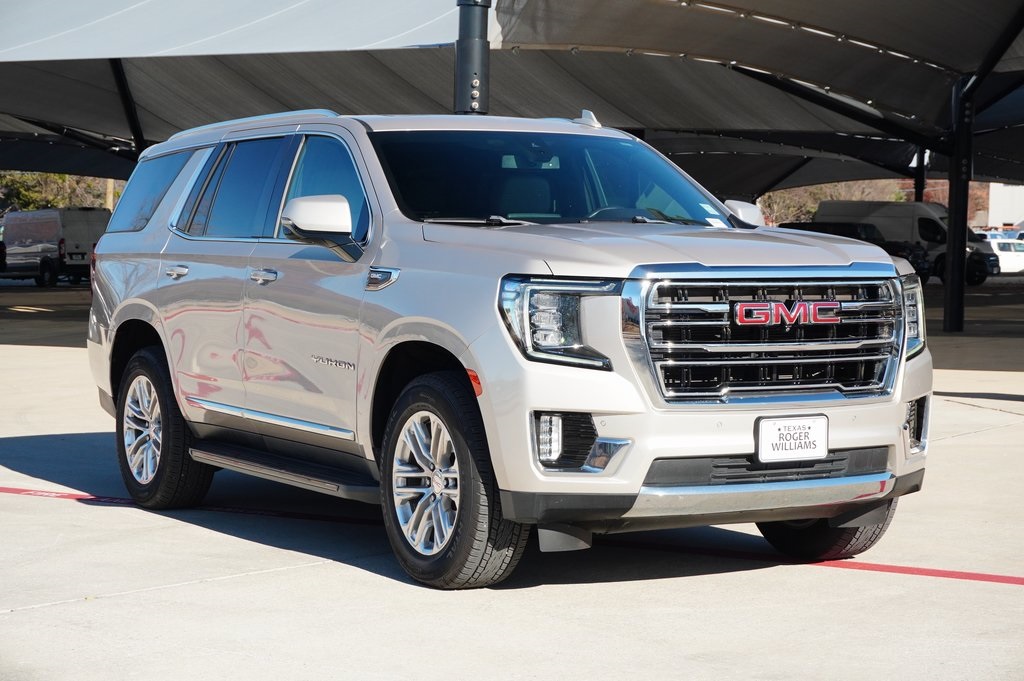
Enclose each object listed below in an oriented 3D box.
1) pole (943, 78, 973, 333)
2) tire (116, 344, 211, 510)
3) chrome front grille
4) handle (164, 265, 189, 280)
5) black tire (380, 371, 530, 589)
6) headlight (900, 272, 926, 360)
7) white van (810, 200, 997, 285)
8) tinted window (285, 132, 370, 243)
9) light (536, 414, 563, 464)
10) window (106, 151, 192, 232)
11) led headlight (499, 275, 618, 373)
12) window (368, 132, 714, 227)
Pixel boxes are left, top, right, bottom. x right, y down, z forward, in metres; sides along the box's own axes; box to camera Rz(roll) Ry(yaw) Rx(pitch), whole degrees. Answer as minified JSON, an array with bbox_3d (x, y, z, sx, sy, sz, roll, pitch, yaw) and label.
[{"bbox_3d":[6.553,-1.986,30.000,0.310,3.713,0.310,2,0,0],"label":"pole"},{"bbox_3d":[-1.767,0.448,10.456,0.280,0.825,0.825,-1,2,-30],"label":"tire"},{"bbox_3d":[0.978,-0.006,7.554,1.190,0.455,0.130,-1,-3,-31],"label":"chrome front grille"},{"bbox_3d":[-1.632,-0.328,9.926,0.060,0.060,0.235,-1,2,-31],"label":"handle"},{"bbox_3d":[-0.217,0.534,7.806,0.280,0.825,0.825,-1,2,-30],"label":"black tire"},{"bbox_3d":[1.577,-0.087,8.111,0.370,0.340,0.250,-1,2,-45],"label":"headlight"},{"bbox_3d":[11.881,-2.866,61.329,5.450,2.540,2.070,3,3,36],"label":"white van"},{"bbox_3d":[-0.767,-0.665,8.805,0.060,0.510,0.970,17,-7,-30],"label":"tinted window"},{"bbox_3d":[0.135,0.352,7.310,0.090,0.185,0.090,0,2,-22],"label":"light"},{"bbox_3d":[-1.911,-0.772,10.740,0.060,0.420,0.940,16,-7,-27],"label":"window"},{"bbox_3d":[0.174,-0.062,7.227,0.380,0.350,0.280,0,2,-18],"label":"led headlight"},{"bbox_3d":[0.163,-0.702,8.845,1.580,0.170,0.772,-1,38,-30],"label":"window"}]

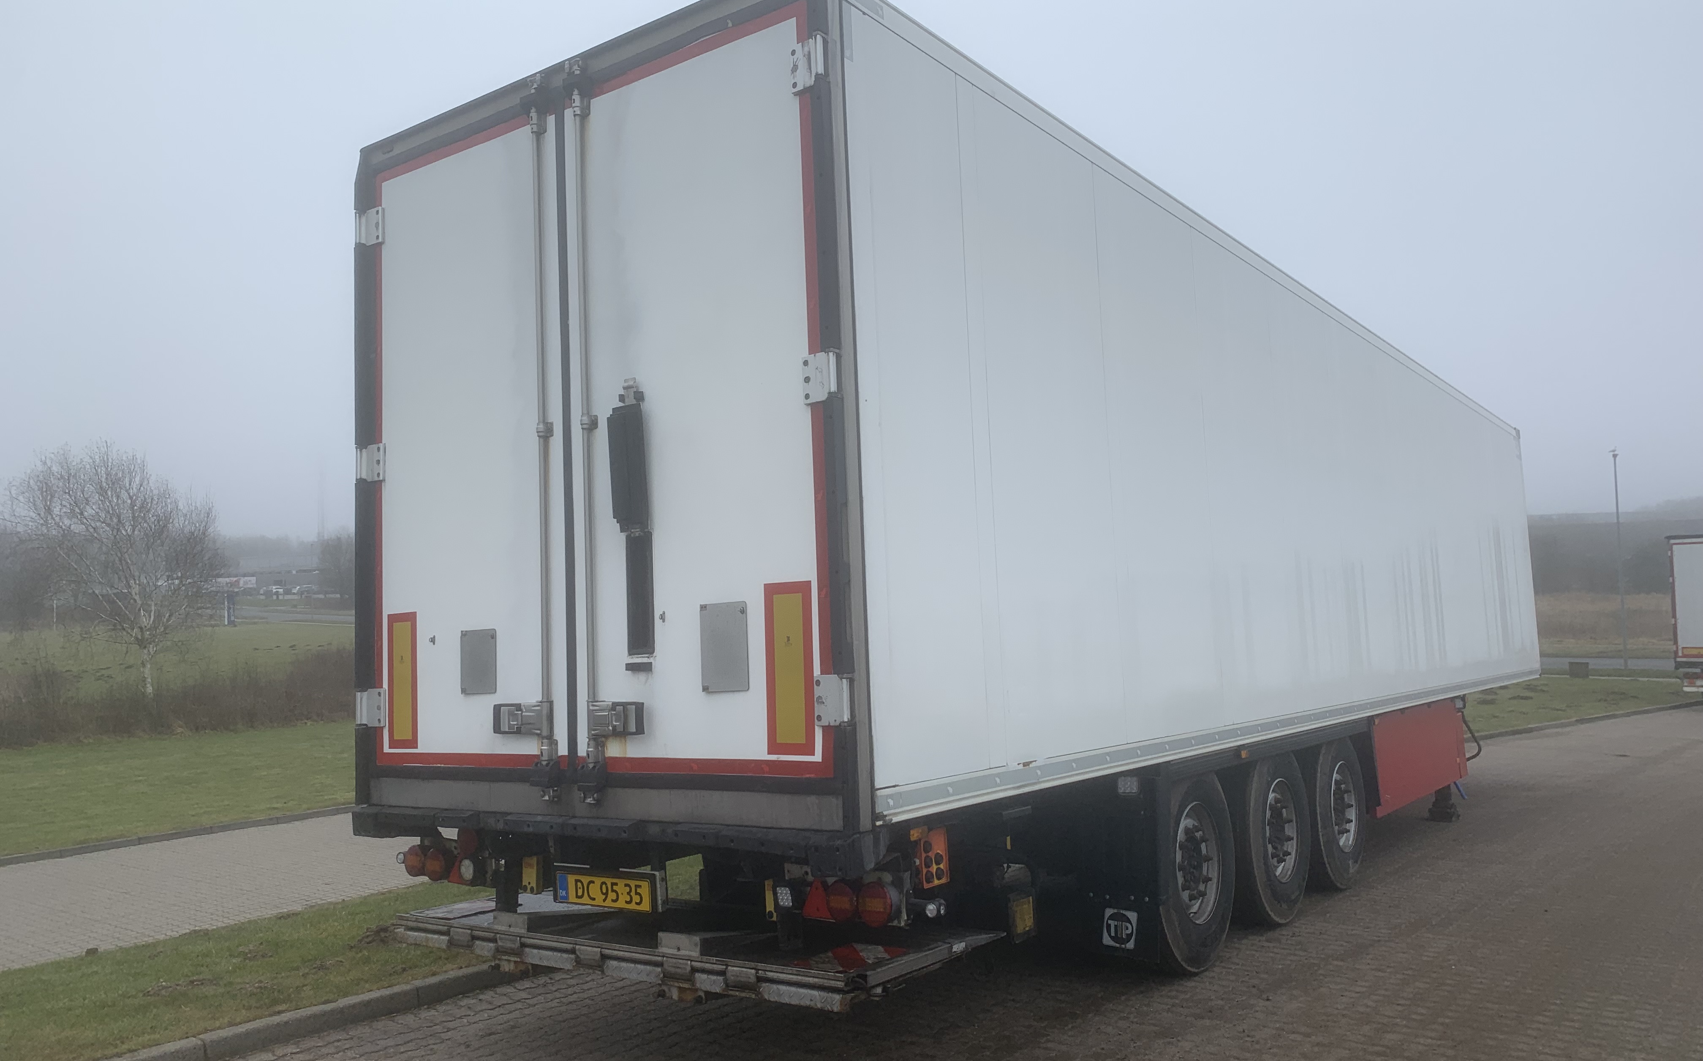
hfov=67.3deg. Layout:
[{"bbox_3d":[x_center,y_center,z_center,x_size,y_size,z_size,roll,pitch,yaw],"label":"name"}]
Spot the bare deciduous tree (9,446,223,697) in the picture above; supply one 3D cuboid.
[{"bbox_3d":[-18.357,1.148,32.000,4.900,6.800,4.900,-2,-4,0],"label":"bare deciduous tree"}]

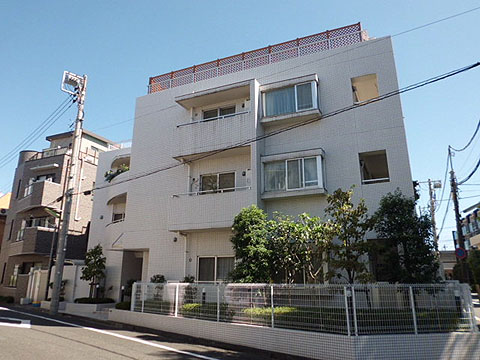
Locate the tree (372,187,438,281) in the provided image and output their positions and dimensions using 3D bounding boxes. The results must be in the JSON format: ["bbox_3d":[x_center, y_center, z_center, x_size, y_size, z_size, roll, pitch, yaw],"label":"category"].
[{"bbox_3d":[4.494,2.061,9.772,1.800,3.660,1.750,-7,-18,23],"label":"tree"}]

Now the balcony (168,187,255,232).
[{"bbox_3d":[-0.804,1.156,13.093,3.200,1.330,1.200,-6,-18,20],"label":"balcony"}]

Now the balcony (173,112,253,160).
[{"bbox_3d":[-0.833,-1.475,13.892,3.150,1.330,1.200,-6,-18,20],"label":"balcony"}]

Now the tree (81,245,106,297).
[{"bbox_3d":[-6.463,4.028,15.906,1.150,2.330,1.150,7,-18,-21],"label":"tree"}]

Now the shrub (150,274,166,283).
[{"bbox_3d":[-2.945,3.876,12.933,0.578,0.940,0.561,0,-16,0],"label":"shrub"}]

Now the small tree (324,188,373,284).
[{"bbox_3d":[3.014,2.037,9.830,1.320,3.730,1.300,-5,-17,16],"label":"small tree"}]

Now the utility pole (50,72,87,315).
[{"bbox_3d":[-8.101,0.218,16.832,1.000,11.550,0.500,8,-18,-25],"label":"utility pole"}]

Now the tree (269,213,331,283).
[{"bbox_3d":[1.742,2.516,10.469,1.750,3.170,1.500,-2,-17,9],"label":"tree"}]

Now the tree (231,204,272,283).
[{"bbox_3d":[0.352,2.468,10.900,1.300,3.500,1.300,0,-17,2],"label":"tree"}]

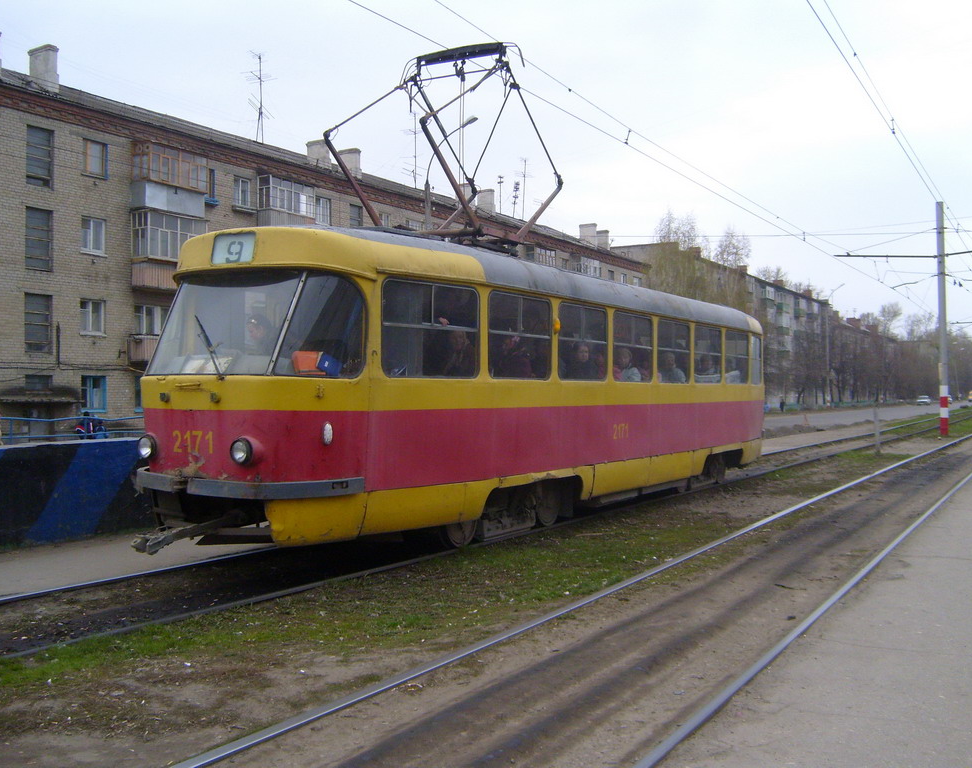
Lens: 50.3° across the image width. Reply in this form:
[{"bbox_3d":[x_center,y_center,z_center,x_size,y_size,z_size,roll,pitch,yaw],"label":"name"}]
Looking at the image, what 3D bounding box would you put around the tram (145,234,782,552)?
[{"bbox_3d":[1.049,0.145,14.278,2.500,3.120,14.200,0,-1,31],"label":"tram"}]

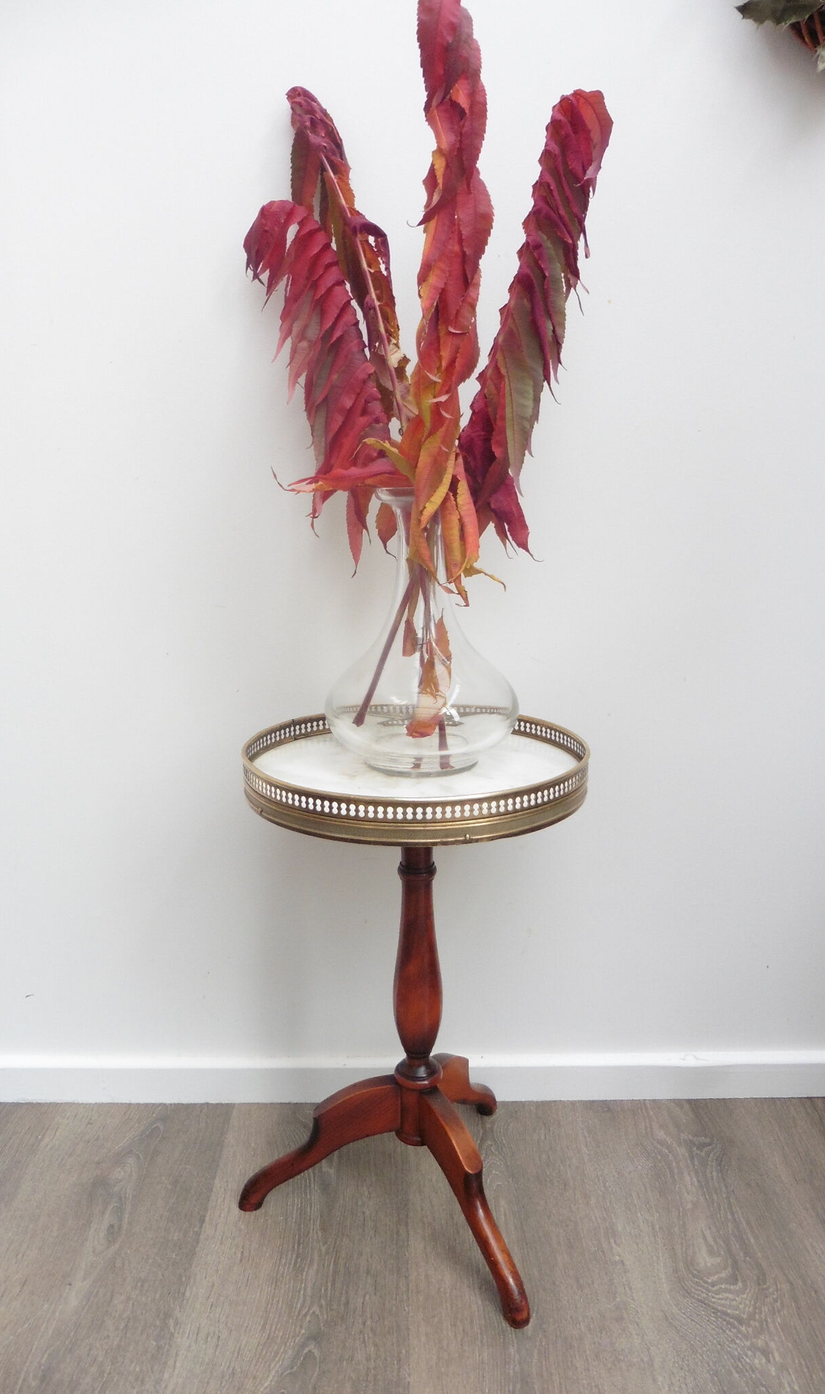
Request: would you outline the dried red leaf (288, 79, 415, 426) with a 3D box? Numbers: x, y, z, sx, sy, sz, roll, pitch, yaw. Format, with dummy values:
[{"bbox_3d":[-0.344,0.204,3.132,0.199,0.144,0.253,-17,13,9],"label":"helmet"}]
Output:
[{"bbox_3d":[-0.049,-0.383,0.856,0.066,0.280,0.080,-16,5,4],"label":"dried red leaf"}]

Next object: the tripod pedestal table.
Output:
[{"bbox_3d":[-0.010,0.300,0.986,0.347,0.521,0.330,0,14,0],"label":"tripod pedestal table"}]

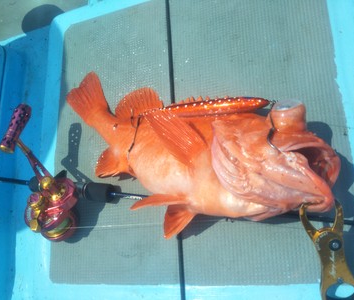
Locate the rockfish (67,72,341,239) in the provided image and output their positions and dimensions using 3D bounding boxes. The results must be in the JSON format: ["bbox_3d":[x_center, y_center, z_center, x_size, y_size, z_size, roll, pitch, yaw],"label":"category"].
[{"bbox_3d":[-0.018,-0.001,0.470,0.430,0.115,0.195,11,73,27],"label":"rockfish"}]

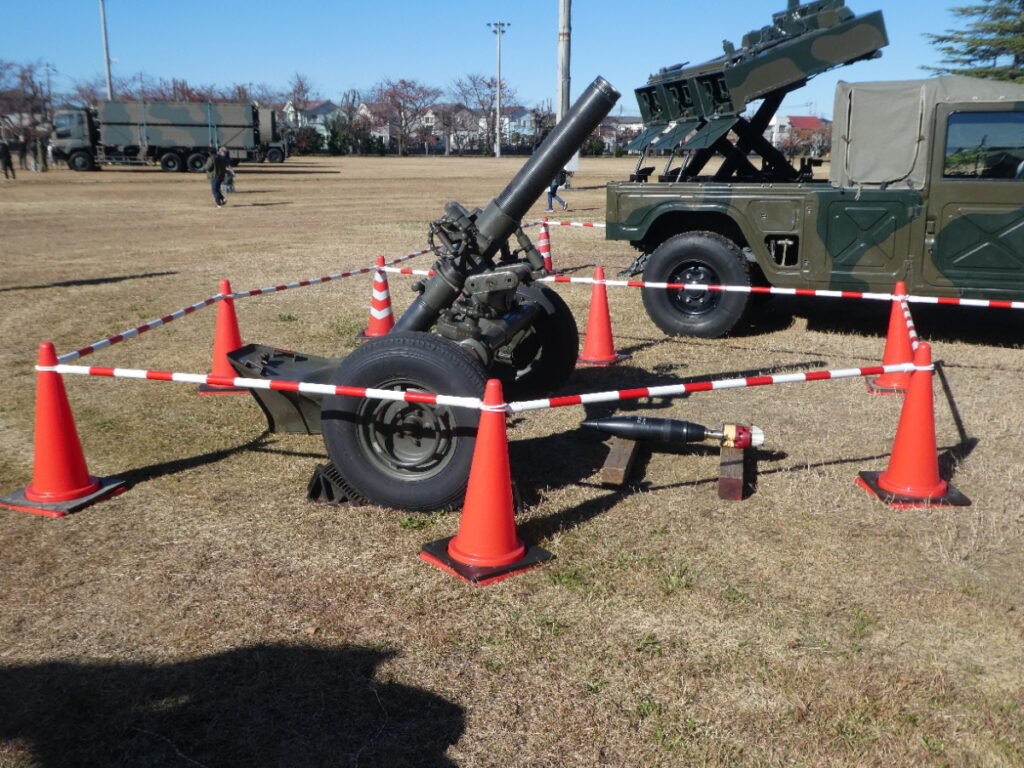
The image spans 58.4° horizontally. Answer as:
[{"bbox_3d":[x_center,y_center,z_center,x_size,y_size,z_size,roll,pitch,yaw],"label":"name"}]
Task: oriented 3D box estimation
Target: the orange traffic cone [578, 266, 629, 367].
[{"bbox_3d":[0.651,-0.528,6.845,0.370,0.700,0.370,11,17,35],"label":"orange traffic cone"}]

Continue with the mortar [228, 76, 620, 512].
[{"bbox_3d":[-0.510,-0.592,4.732,2.080,1.840,1.930,4,15,16],"label":"mortar"}]

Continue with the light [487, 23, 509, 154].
[{"bbox_3d":[-1.537,-33.274,104.135,2.543,15.002,0.900,0,14,0],"label":"light"}]

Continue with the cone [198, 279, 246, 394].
[{"bbox_3d":[-1.844,-0.320,5.987,0.370,0.710,0.370,-1,15,-7],"label":"cone"}]

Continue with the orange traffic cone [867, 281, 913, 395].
[{"bbox_3d":[2.556,-0.325,6.086,0.370,0.700,0.370,2,14,7],"label":"orange traffic cone"}]

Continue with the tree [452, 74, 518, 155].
[{"bbox_3d":[-3.236,-32.784,111.828,8.133,9.425,7.726,0,14,0],"label":"tree"}]

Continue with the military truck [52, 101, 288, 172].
[{"bbox_3d":[-18.088,-13.077,48.853,11.000,3.450,2.500,-1,14,-7],"label":"military truck"}]

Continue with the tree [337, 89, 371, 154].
[{"bbox_3d":[-15.902,-26.336,92.000,3.300,6.700,3.300,0,14,0],"label":"tree"}]

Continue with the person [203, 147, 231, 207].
[{"bbox_3d":[-7.812,-5.427,24.105,0.660,1.565,0.520,-7,16,-26],"label":"person"}]

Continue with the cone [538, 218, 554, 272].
[{"bbox_3d":[0.422,-1.749,11.577,0.370,0.710,0.370,-10,17,-34],"label":"cone"}]

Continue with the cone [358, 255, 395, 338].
[{"bbox_3d":[-1.066,-0.704,7.599,0.370,0.710,0.370,-1,14,-5],"label":"cone"}]

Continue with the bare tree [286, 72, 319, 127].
[{"bbox_3d":[-25.786,-32.961,111.814,4.436,9.537,4.214,0,14,0],"label":"bare tree"}]

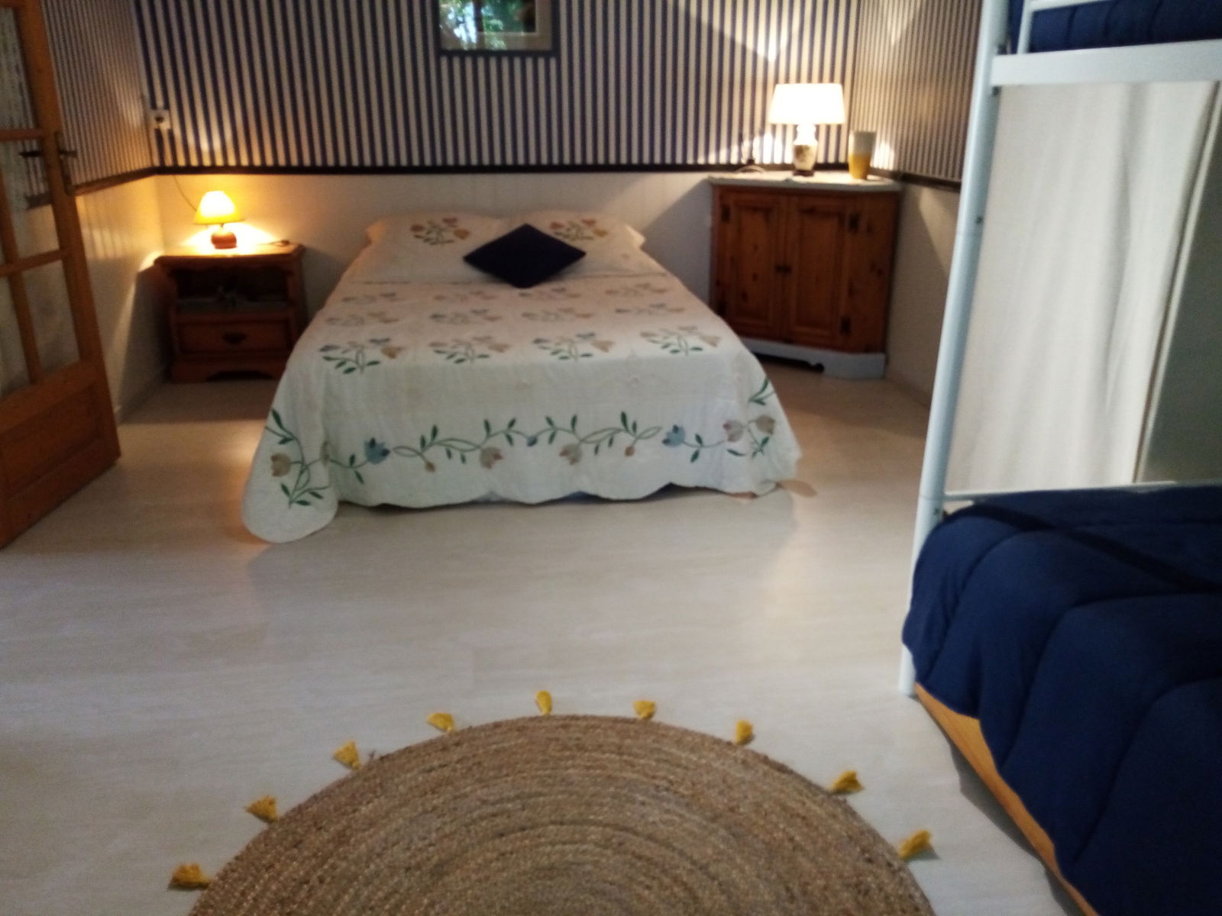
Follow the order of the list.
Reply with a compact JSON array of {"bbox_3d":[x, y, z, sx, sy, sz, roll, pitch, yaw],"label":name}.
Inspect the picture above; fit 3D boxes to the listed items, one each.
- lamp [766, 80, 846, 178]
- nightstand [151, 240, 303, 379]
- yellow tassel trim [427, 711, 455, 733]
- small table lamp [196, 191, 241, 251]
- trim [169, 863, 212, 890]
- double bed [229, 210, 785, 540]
[{"bbox_3d":[0.951,-1.608,4.491,0.380,0.430,0.380,-4,21,-10],"label":"lamp"},{"bbox_3d":[-1.783,-0.700,4.392,0.580,0.570,0.370,-4,21,-10],"label":"nightstand"},{"bbox_3d":[-0.344,0.535,1.868,0.045,0.022,0.058,-16,26,-37],"label":"yellow tassel trim"},{"bbox_3d":[-1.819,-1.111,4.274,0.240,0.280,0.240,-4,21,-10],"label":"small table lamp"},{"bbox_3d":[-0.682,0.675,1.485,0.063,0.024,0.048,0,20,0],"label":"trim"},{"bbox_3d":[-0.381,-0.514,3.730,1.630,0.690,2.150,-4,21,-10],"label":"double bed"}]

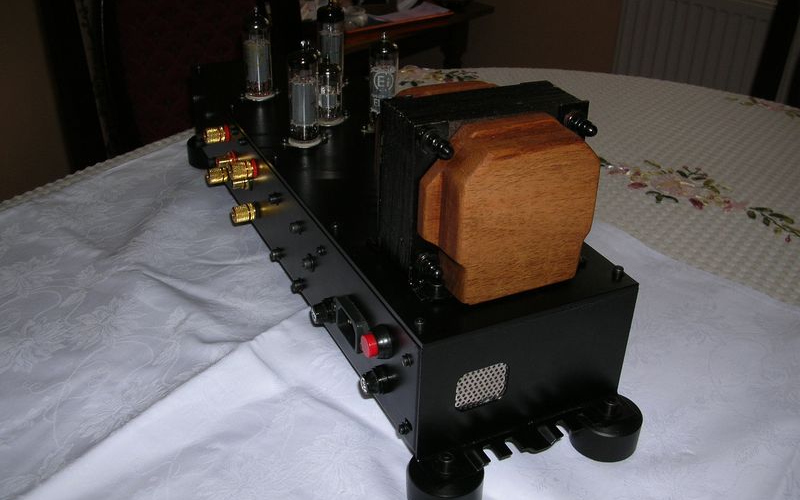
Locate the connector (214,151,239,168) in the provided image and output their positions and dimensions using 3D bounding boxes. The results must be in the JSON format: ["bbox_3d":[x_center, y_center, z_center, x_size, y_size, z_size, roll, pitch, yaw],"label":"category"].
[{"bbox_3d":[-0.136,-0.071,0.630,0.017,0.011,0.011,-12,32,-23],"label":"connector"}]

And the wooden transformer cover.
[{"bbox_3d":[0.055,-0.021,0.399,0.091,0.084,0.029,-12,32,-23],"label":"wooden transformer cover"}]

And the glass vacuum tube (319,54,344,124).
[{"bbox_3d":[-0.053,-0.122,0.604,0.021,0.049,0.021,-12,32,-23],"label":"glass vacuum tube"}]

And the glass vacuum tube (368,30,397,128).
[{"bbox_3d":[-0.013,-0.122,0.585,0.021,0.069,0.021,2,29,-1],"label":"glass vacuum tube"}]

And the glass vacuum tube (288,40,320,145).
[{"bbox_3d":[-0.067,-0.110,0.559,0.021,0.071,0.021,2,29,-1],"label":"glass vacuum tube"}]

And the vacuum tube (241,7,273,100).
[{"bbox_3d":[-0.113,-0.158,0.642,0.021,0.070,0.021,-12,32,-23],"label":"vacuum tube"}]

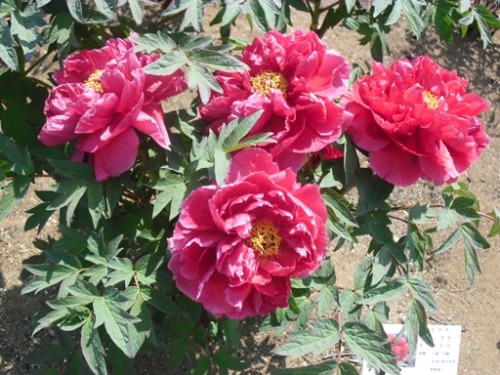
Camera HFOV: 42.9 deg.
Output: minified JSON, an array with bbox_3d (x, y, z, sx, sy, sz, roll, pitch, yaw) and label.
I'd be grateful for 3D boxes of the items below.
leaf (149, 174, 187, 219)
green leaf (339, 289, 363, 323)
[{"bbox_3d":[-0.103,0.014,0.840,0.046,0.018,0.060,30,73,18],"label":"leaf"},{"bbox_3d":[0.136,0.162,0.870,0.028,0.015,0.045,18,70,7],"label":"green leaf"}]

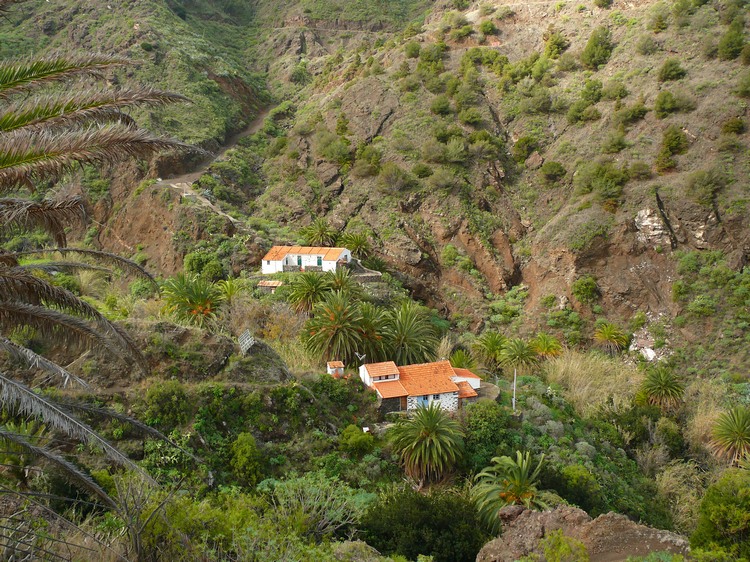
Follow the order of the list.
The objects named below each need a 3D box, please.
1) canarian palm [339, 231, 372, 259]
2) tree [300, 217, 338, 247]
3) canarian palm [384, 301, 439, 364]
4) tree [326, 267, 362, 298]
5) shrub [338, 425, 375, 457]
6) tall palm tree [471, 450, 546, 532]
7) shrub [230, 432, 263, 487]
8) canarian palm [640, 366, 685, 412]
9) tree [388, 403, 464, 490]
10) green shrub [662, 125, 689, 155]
[{"bbox_3d":[-3.987,-7.361,155.000,7.000,6.000,7.000,0,12,-1],"label":"canarian palm"},{"bbox_3d":[-11.080,-9.280,151.310,7.580,7.160,7.580,-1,14,-4],"label":"tree"},{"bbox_3d":[5.248,7.548,109.000,7.700,9.000,7.600,0,13,0],"label":"canarian palm"},{"bbox_3d":[-5.510,0.810,137.000,6.310,6.600,6.310,0,12,0],"label":"tree"},{"bbox_3d":[-2.390,20.620,98.000,4.510,4.010,4.290,0,12,0],"label":"shrub"},{"bbox_3d":[13.484,21.203,76.000,7.300,7.700,7.200,0,13,0],"label":"tall palm tree"},{"bbox_3d":[-13.221,18.366,78.000,3.300,5.300,3.200,0,13,0],"label":"shrub"},{"bbox_3d":[40.578,15.314,107.000,6.200,6.300,6.200,4,12,20],"label":"canarian palm"},{"bbox_3d":[5.760,18.520,84.810,8.500,9.860,8.500,1,14,4],"label":"tree"},{"bbox_3d":[59.180,-27.870,149.300,5.120,5.810,4.860,5,14,21],"label":"green shrub"}]

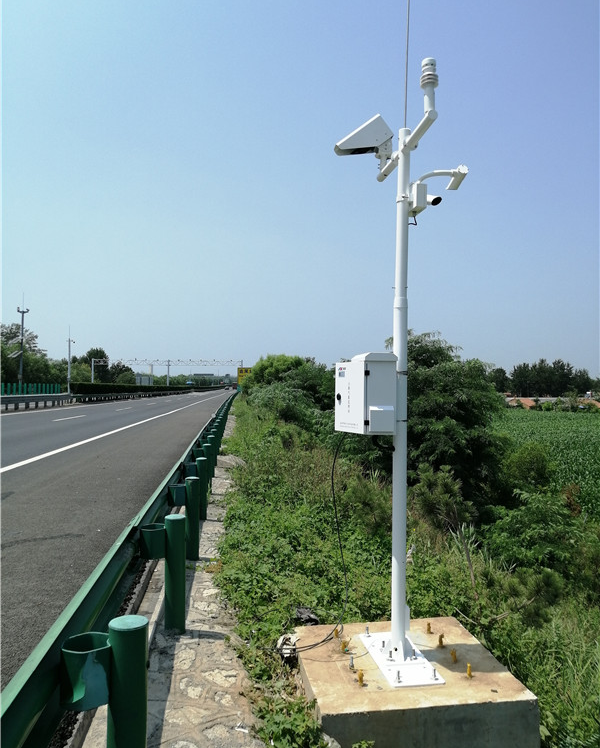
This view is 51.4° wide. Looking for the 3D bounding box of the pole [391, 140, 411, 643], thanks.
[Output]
[{"bbox_3d":[0.683,0.104,4.166,0.092,3.524,0.092,1,-2,0],"label":"pole"}]

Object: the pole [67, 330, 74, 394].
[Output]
[{"bbox_3d":[-18.757,-0.613,51.000,0.200,5.700,0.200,1,-2,0],"label":"pole"}]

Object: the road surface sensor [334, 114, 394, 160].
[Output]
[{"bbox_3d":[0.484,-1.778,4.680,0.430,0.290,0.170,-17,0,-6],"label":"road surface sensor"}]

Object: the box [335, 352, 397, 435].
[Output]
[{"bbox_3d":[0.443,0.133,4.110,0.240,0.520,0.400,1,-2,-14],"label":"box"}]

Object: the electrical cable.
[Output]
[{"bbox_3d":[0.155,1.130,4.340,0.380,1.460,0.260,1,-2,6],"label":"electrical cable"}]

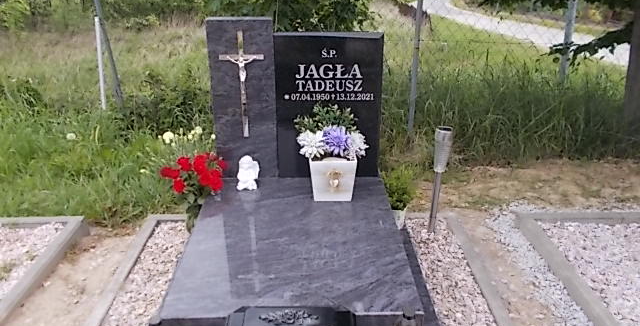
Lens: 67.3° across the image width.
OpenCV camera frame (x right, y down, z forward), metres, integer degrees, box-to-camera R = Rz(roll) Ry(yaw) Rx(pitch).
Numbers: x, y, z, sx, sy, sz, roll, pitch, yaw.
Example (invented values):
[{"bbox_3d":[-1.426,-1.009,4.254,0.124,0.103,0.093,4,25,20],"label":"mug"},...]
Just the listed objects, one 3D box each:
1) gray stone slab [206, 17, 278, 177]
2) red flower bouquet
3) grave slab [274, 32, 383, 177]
[{"bbox_3d":[-0.331,-0.270,2.125,0.274,0.708,0.083,0,24,-1],"label":"gray stone slab"},{"bbox_3d":[-0.570,0.133,2.168,0.278,0.385,0.239,0,24,-1],"label":"red flower bouquet"},{"bbox_3d":[0.038,-0.245,2.143,0.463,0.650,0.083,0,24,-1],"label":"grave slab"}]

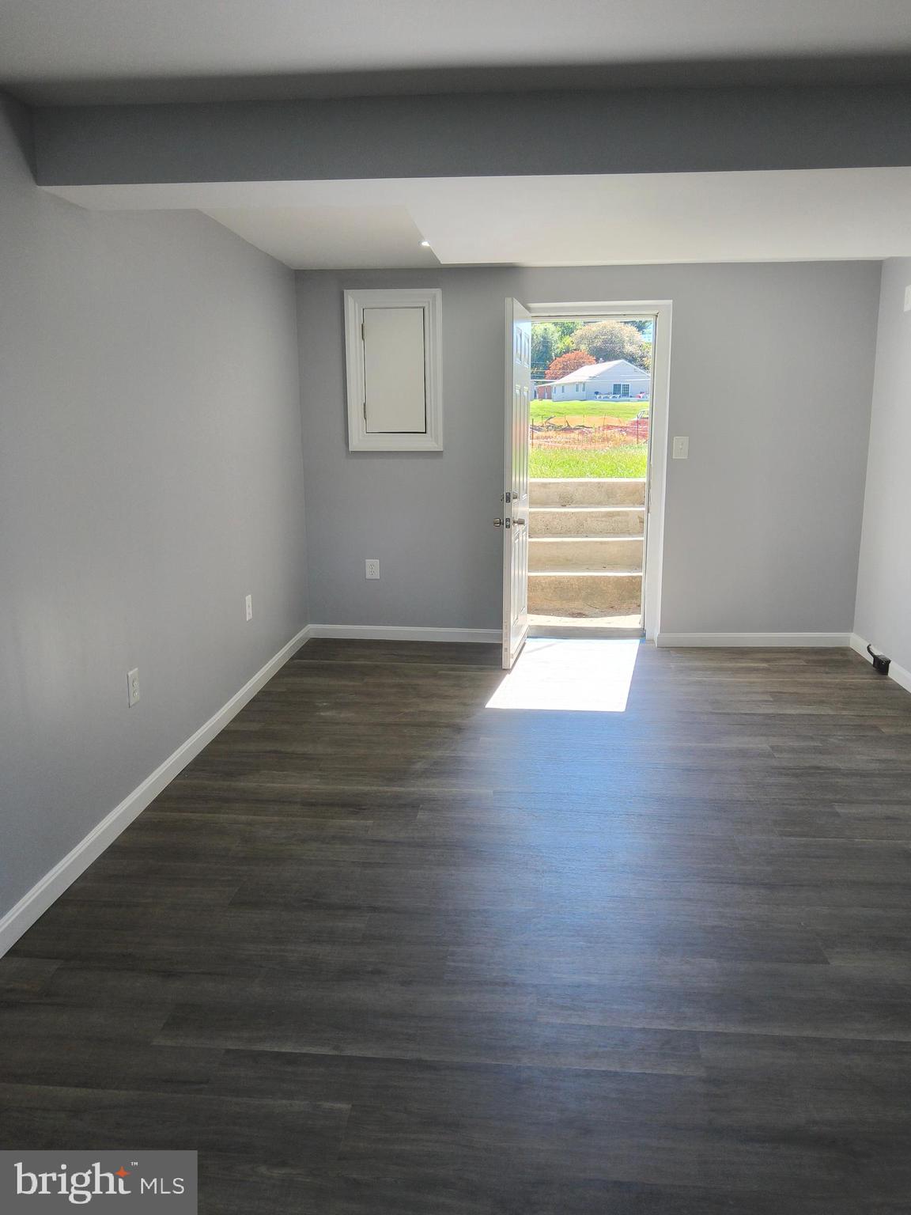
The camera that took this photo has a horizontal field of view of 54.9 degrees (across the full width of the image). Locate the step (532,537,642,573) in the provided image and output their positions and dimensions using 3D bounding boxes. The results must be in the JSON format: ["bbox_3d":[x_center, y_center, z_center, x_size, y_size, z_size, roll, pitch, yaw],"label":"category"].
[{"bbox_3d":[0.982,-0.402,6.607,1.000,0.237,0.250,1,11,5],"label":"step"}]

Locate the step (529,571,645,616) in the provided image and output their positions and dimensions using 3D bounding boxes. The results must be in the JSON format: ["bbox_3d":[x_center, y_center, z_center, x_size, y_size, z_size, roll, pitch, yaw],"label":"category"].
[{"bbox_3d":[0.958,-0.107,6.447,1.000,0.289,0.240,1,11,5],"label":"step"}]

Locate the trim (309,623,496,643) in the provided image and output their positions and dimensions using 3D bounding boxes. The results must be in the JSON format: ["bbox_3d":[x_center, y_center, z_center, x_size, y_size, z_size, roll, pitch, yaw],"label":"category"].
[{"bbox_3d":[-0.281,0.174,5.755,1.417,0.090,0.016,1,11,7],"label":"trim"}]

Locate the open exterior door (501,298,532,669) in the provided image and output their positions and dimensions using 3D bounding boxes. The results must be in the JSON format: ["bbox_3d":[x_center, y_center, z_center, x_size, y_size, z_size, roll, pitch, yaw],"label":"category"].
[{"bbox_3d":[0.369,-0.717,5.187,0.050,2.010,0.790,2,12,12],"label":"open exterior door"}]

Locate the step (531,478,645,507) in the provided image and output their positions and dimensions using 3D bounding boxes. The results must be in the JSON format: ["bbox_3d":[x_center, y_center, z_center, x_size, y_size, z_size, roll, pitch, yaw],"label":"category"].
[{"bbox_3d":[1.044,-0.912,7.040,1.000,0.201,0.280,1,11,5],"label":"step"}]

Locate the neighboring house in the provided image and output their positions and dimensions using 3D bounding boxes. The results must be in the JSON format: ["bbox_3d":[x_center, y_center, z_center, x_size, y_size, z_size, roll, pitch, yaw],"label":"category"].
[{"bbox_3d":[14.782,-23.791,93.388,7.600,4.146,11.000,-4,12,-18],"label":"neighboring house"}]

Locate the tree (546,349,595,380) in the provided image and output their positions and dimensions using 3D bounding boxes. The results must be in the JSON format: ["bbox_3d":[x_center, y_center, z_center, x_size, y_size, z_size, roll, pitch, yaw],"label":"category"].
[{"bbox_3d":[13.178,-26.526,100.766,5.771,5.914,5.771,0,11,0],"label":"tree"}]

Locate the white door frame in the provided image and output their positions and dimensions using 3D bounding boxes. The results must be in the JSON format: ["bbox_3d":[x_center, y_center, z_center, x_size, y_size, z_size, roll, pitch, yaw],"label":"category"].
[{"bbox_3d":[0.865,-0.800,5.481,0.884,2.091,0.130,1,11,5],"label":"white door frame"}]

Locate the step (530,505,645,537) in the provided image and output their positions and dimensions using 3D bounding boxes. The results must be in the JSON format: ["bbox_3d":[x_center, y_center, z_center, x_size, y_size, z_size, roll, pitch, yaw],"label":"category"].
[{"bbox_3d":[1.011,-0.660,6.805,1.000,0.197,0.260,1,11,5],"label":"step"}]

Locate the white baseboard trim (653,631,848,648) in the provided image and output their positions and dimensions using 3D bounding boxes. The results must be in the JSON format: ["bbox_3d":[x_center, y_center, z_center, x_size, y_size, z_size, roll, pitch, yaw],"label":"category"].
[{"bbox_3d":[1.881,0.206,5.512,1.223,0.090,0.016,0,11,2],"label":"white baseboard trim"}]

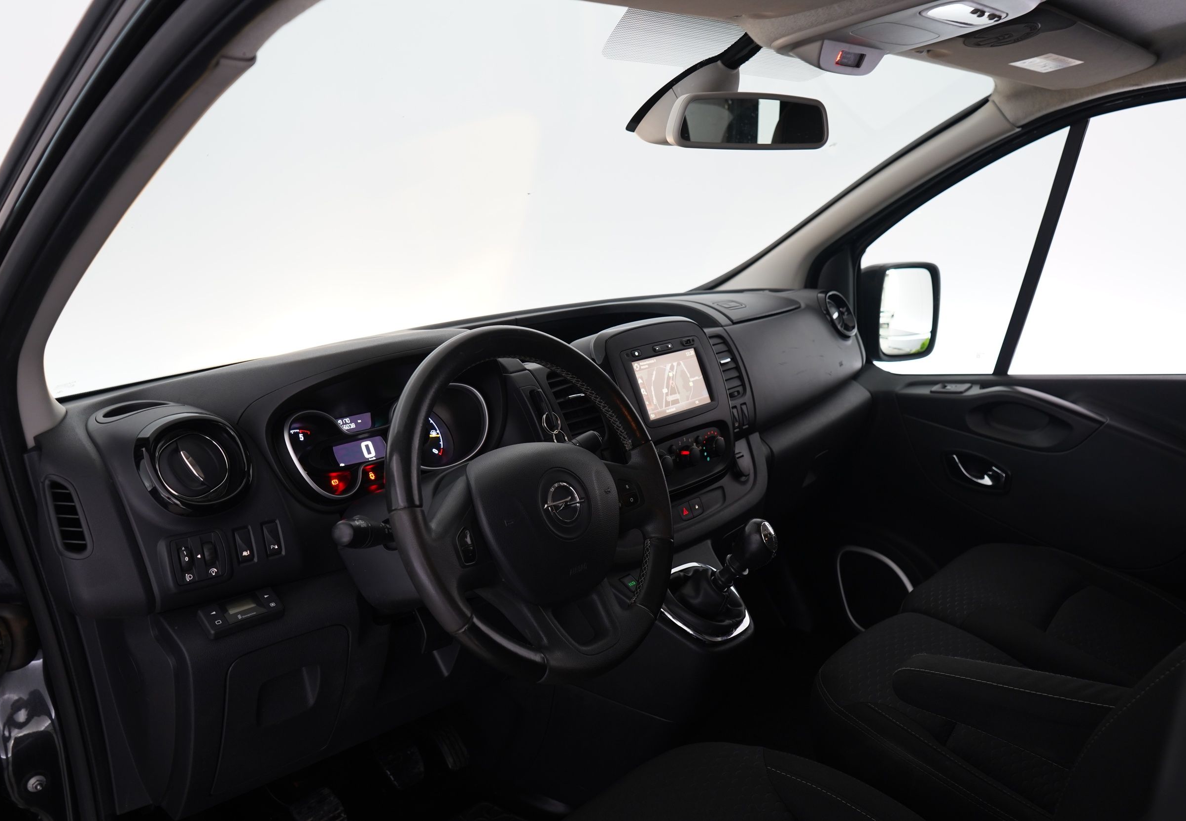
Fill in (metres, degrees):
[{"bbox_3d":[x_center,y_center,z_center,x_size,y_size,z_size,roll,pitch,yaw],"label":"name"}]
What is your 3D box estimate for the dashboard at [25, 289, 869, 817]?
[{"bbox_3d":[0.075,0.097,1.472,0.450,0.470,1.580,10,17,38],"label":"dashboard"}]

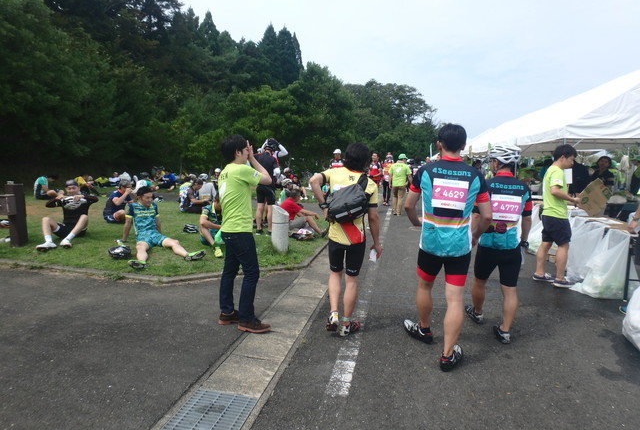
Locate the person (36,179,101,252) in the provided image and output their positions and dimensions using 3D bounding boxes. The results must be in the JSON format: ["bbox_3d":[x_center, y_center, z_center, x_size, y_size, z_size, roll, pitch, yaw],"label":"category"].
[{"bbox_3d":[-3.801,-0.039,5.846,0.780,0.900,0.820,-3,8,-20],"label":"person"}]

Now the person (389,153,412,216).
[{"bbox_3d":[2.266,-0.864,11.000,0.580,1.730,0.380,2,7,10],"label":"person"}]

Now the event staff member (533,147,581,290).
[{"bbox_3d":[2.876,0.009,4.722,0.550,1.700,0.480,1,8,10],"label":"event staff member"}]

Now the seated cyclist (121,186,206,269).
[{"bbox_3d":[-2.243,0.098,5.460,0.950,0.870,1.030,-5,9,-35],"label":"seated cyclist"}]

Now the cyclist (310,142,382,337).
[{"bbox_3d":[0.229,0.210,3.357,0.600,1.660,0.500,1,8,9],"label":"cyclist"}]

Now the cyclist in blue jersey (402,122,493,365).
[{"bbox_3d":[0.979,0.200,3.053,0.660,1.760,0.700,2,8,12],"label":"cyclist in blue jersey"}]

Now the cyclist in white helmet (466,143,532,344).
[{"bbox_3d":[1.581,0.207,3.420,0.540,1.690,0.500,1,7,5],"label":"cyclist in white helmet"}]

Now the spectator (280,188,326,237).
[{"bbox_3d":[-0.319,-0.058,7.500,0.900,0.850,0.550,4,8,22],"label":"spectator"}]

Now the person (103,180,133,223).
[{"bbox_3d":[-3.805,-0.256,7.481,0.820,0.840,0.520,-1,8,-8],"label":"person"}]

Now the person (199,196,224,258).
[{"bbox_3d":[-1.533,0.118,5.750,0.580,0.850,0.800,-1,7,-15],"label":"person"}]

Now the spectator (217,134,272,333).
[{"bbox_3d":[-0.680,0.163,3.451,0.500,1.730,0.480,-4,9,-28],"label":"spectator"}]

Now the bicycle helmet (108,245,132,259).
[{"bbox_3d":[-2.646,0.497,5.150,0.290,0.170,0.210,4,8,25],"label":"bicycle helmet"}]

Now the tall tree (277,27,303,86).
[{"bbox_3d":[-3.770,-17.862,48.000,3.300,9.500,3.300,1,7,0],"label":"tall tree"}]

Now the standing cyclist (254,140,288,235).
[{"bbox_3d":[-0.953,-0.543,7.400,0.580,1.770,0.450,0,7,-5],"label":"standing cyclist"}]

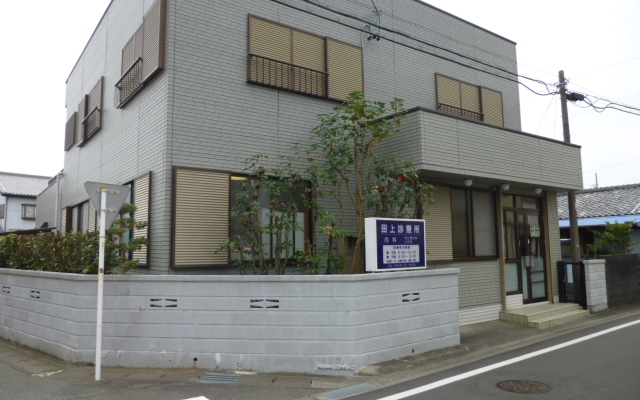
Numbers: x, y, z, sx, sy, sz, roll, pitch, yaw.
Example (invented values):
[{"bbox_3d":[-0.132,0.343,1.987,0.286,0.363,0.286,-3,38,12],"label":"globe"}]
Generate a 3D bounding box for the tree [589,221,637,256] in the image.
[{"bbox_3d":[8.729,1.440,13.718,1.300,1.663,1.150,0,-5,0],"label":"tree"}]

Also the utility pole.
[{"bbox_3d":[6.869,-0.440,12.666,0.240,6.428,0.240,-1,-6,0],"label":"utility pole"}]

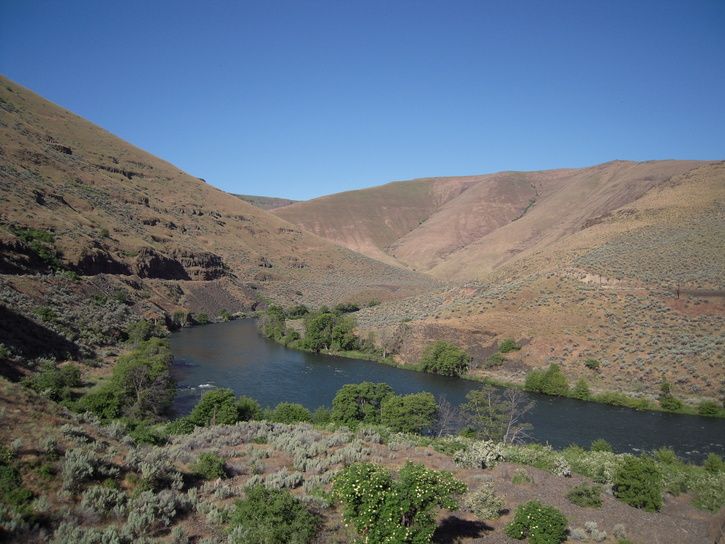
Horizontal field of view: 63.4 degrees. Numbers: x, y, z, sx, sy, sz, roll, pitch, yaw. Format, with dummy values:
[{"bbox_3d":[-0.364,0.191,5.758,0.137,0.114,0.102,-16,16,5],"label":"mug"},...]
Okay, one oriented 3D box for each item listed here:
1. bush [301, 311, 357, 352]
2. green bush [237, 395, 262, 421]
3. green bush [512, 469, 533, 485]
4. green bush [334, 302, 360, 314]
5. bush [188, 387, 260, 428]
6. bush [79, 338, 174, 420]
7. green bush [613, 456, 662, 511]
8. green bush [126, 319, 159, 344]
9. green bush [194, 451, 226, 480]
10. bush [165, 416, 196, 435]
[{"bbox_3d":[-9.449,16.536,163.000,15.100,11.090,11.320,0,2,0],"label":"bush"},{"bbox_3d":[-16.569,20.078,86.008,3.700,4.190,3.330,0,2,0],"label":"green bush"},{"bbox_3d":[11.731,14.993,43.000,1.420,1.030,1.210,0,2,0],"label":"green bush"},{"bbox_3d":[-4.910,12.420,192.017,8.260,4.710,7.020,0,2,0],"label":"green bush"},{"bbox_3d":[-19.908,19.549,84.005,9.720,5.710,6.810,0,2,0],"label":"bush"},{"bbox_3d":[-41.043,18.696,102.000,16.190,12.550,12.150,0,2,0],"label":"bush"},{"bbox_3d":[18.755,14.425,40.000,3.310,3.240,2.980,0,2,0],"label":"green bush"},{"bbox_3d":[-58.142,15.989,155.000,8.200,6.030,6.970,0,2,0],"label":"green bush"},{"bbox_3d":[-10.174,12.934,39.000,2.190,1.640,1.970,0,2,0],"label":"green bush"},{"bbox_3d":[-22.963,19.367,74.000,3.920,2.160,3.330,0,2,0],"label":"bush"}]

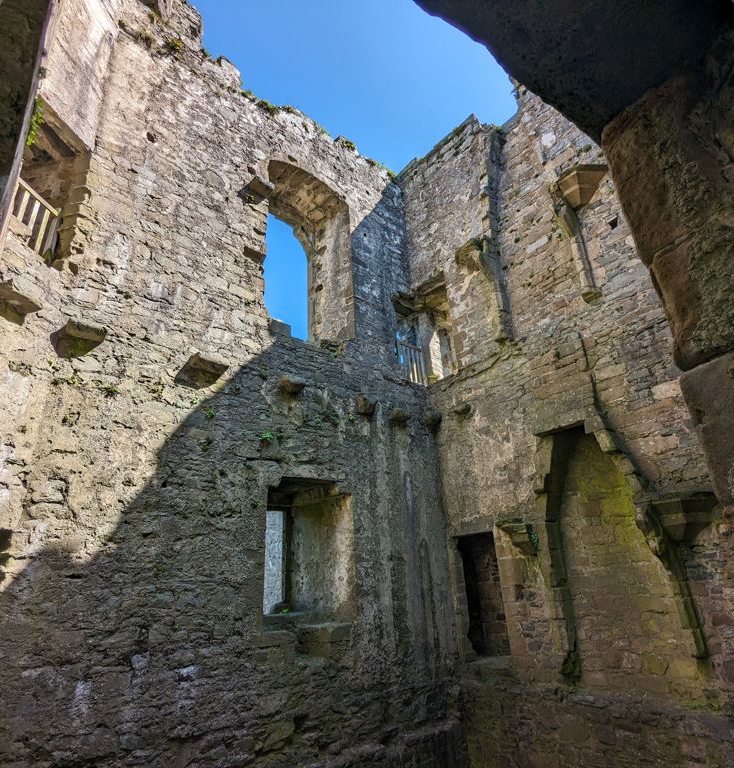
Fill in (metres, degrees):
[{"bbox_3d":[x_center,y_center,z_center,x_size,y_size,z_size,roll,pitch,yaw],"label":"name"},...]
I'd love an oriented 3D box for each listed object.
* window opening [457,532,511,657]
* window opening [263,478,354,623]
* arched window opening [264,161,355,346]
[{"bbox_3d":[2.095,3.514,8.019,0.730,1.870,0.547,-23,-29,39],"label":"window opening"},{"bbox_3d":[-1.103,2.432,6.799,1.034,1.687,1.535,-23,-29,39],"label":"window opening"},{"bbox_3d":[-1.350,-2.256,8.795,1.034,3.648,1.946,-23,-29,39],"label":"arched window opening"}]

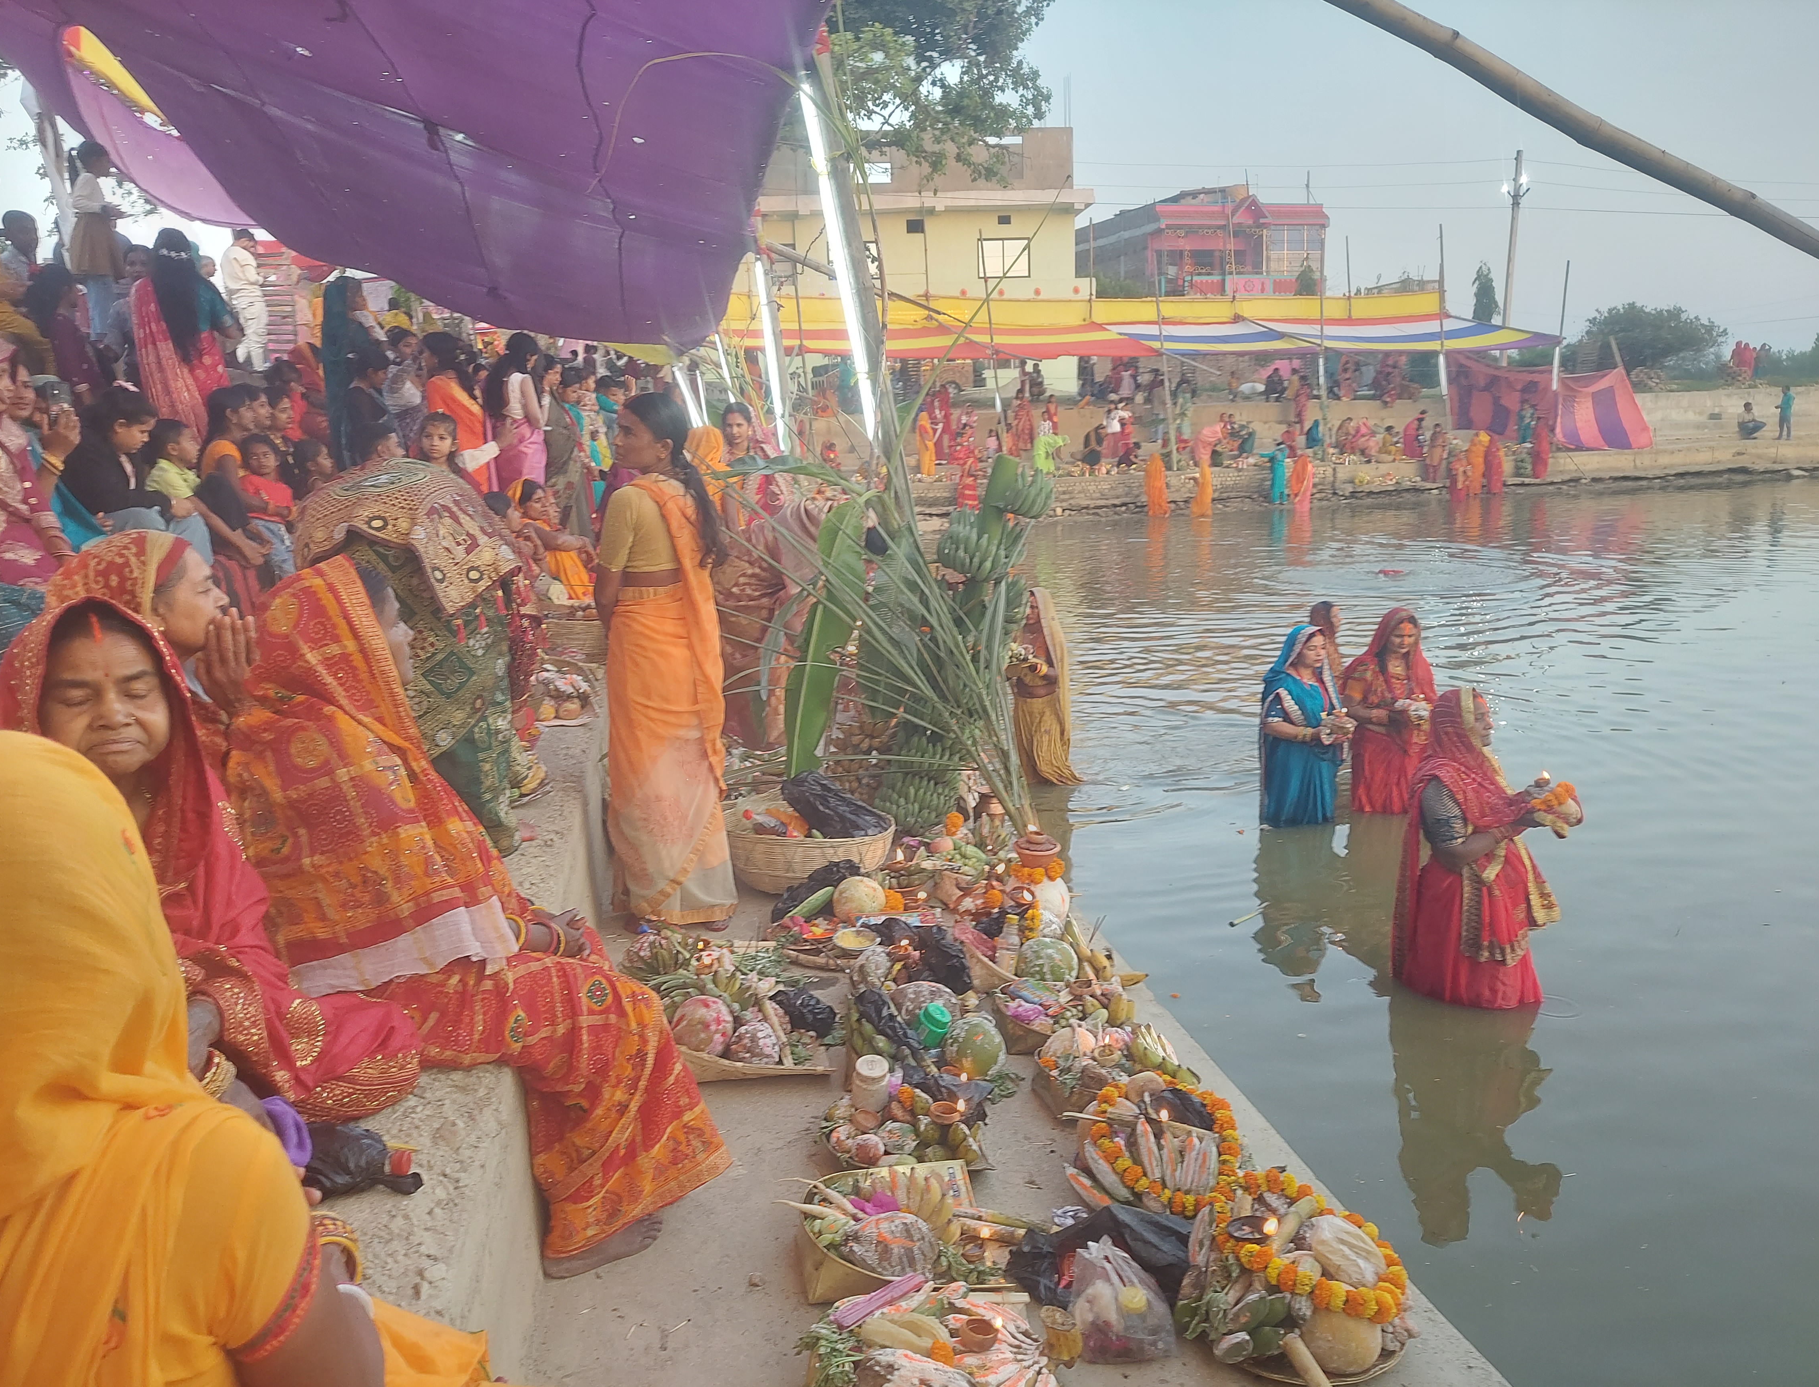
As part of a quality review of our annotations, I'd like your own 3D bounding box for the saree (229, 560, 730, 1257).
[{"bbox_3d":[-0.718,0.365,2.272,0.700,1.190,0.500,-2,12,-10],"label":"saree"}]

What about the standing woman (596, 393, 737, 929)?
[{"bbox_3d":[-0.697,-0.087,3.669,0.430,1.520,0.350,-12,15,-39],"label":"standing woman"}]

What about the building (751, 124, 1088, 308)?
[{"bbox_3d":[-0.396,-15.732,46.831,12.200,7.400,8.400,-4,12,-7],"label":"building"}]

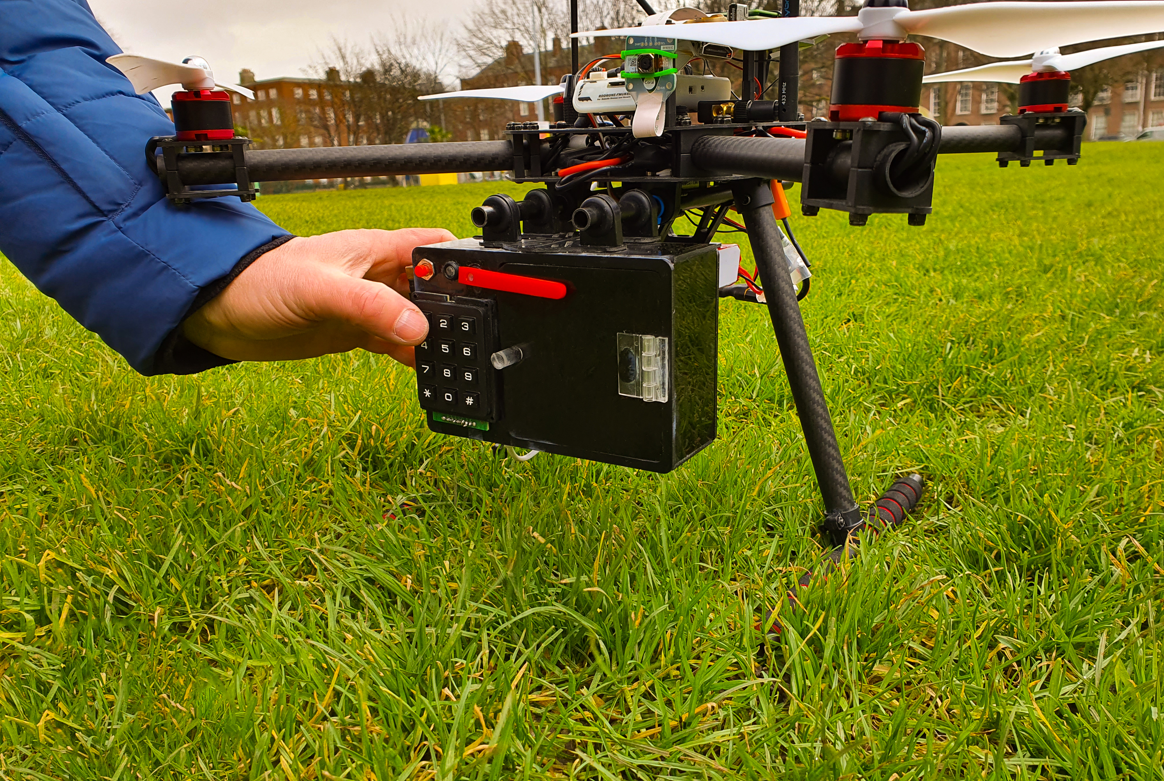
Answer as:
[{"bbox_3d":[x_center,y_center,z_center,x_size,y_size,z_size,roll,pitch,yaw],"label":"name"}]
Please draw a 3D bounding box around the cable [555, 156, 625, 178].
[{"bbox_3d":[0.005,-0.120,0.470,0.042,0.013,0.015,-2,17,-3],"label":"cable"}]

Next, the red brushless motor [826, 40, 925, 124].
[{"bbox_3d":[0.093,-0.097,0.275,0.029,0.026,0.029,-1,17,0],"label":"red brushless motor"}]

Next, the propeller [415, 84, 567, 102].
[{"bbox_3d":[-0.012,-0.253,0.735,0.250,0.016,0.028,-2,17,-2],"label":"propeller"}]

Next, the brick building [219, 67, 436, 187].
[{"bbox_3d":[-40.075,-40.482,135.482,20.000,15.500,30.000,9,19,36],"label":"brick building"}]

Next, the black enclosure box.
[{"bbox_3d":[-0.010,-0.024,0.455,0.150,0.103,0.056,8,19,30],"label":"black enclosure box"}]

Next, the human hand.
[{"bbox_3d":[-0.142,-0.051,0.487,0.160,0.080,0.090,-1,15,7],"label":"human hand"}]

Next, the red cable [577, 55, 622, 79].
[{"bbox_3d":[0.010,-0.176,0.475,0.030,0.017,0.016,-2,17,-3],"label":"red cable"}]

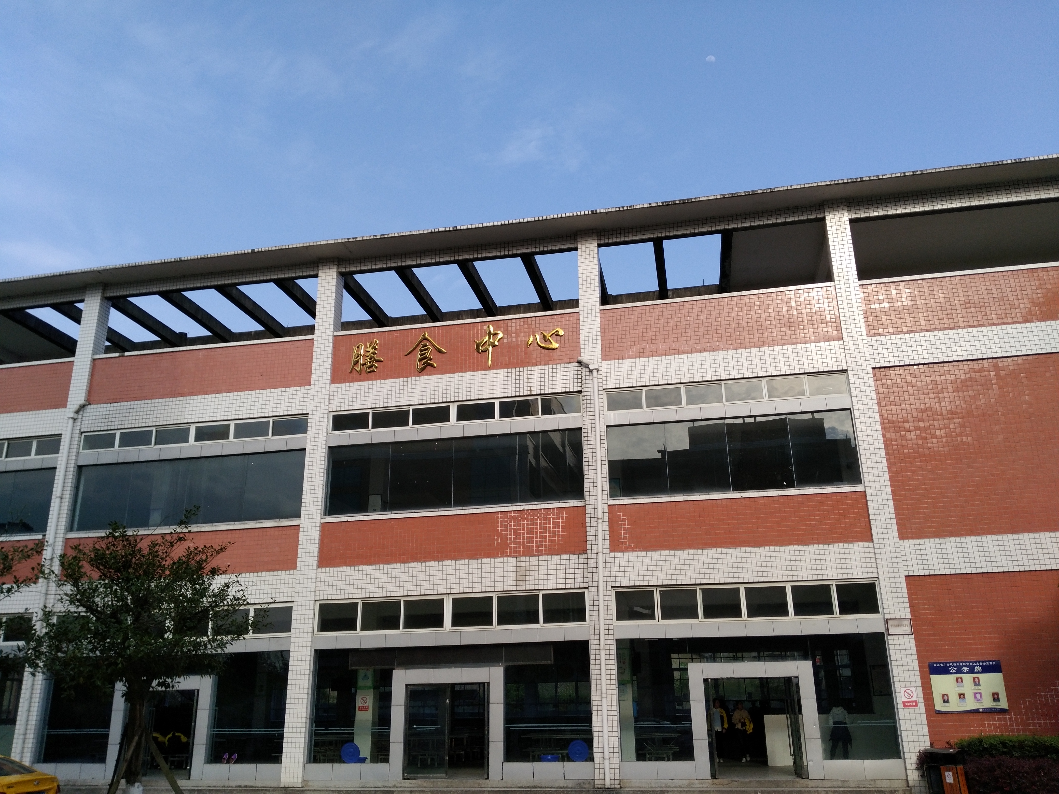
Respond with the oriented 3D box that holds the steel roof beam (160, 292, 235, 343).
[{"bbox_3d":[-10.504,-2.576,27.298,0.250,0.360,3.675,-5,-19,11],"label":"steel roof beam"}]

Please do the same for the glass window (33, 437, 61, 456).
[{"bbox_3d":[-13.957,1.438,24.808,0.830,0.513,0.080,-5,-19,10],"label":"glass window"}]

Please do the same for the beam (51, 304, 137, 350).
[{"bbox_3d":[-14.583,-2.422,28.782,0.322,0.354,4.264,-5,-19,10],"label":"beam"}]

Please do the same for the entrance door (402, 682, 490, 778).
[{"bbox_3d":[-1.953,7.804,20.016,1.989,2.067,0.100,-5,-19,11],"label":"entrance door"}]

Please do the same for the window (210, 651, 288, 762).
[{"bbox_3d":[-6.962,7.688,21.299,1.867,2.571,0.080,-5,-19,10],"label":"window"}]

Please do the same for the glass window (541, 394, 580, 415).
[{"bbox_3d":[0.815,0.199,22.246,1.040,0.480,0.100,-5,-19,10],"label":"glass window"}]

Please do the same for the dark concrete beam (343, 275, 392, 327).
[{"bbox_3d":[-5.164,-3.048,26.570,0.280,0.310,3.700,-5,-19,10],"label":"dark concrete beam"}]

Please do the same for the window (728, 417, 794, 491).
[{"bbox_3d":[5.583,1.369,20.782,1.447,1.728,0.080,-5,-19,10],"label":"window"}]

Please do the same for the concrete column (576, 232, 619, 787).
[{"bbox_3d":[1.705,2.126,21.403,0.556,13.921,0.540,-5,-19,10],"label":"concrete column"}]

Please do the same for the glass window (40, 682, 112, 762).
[{"bbox_3d":[-11.662,8.238,22.071,1.712,2.159,0.060,-5,-19,11],"label":"glass window"}]

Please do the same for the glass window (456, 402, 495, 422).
[{"bbox_3d":[-1.412,0.399,22.309,1.045,0.434,0.080,-5,-19,11],"label":"glass window"}]

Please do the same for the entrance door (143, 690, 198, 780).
[{"bbox_3d":[-9.355,8.491,21.596,2.030,2.100,0.100,-5,-19,10],"label":"entrance door"}]

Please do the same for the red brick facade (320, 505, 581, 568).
[{"bbox_3d":[-1.995,3.490,21.323,6.840,1.158,0.200,-5,-19,11],"label":"red brick facade"}]

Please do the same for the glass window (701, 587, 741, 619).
[{"bbox_3d":[4.433,4.772,19.805,0.898,0.680,0.100,-5,-19,11],"label":"glass window"}]

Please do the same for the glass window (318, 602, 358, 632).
[{"bbox_3d":[-4.821,5.561,21.597,1.040,0.730,0.100,-5,-19,10],"label":"glass window"}]

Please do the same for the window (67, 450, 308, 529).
[{"bbox_3d":[-9.431,2.587,23.562,6.881,1.889,0.080,-5,-19,10],"label":"window"}]

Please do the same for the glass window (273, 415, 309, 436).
[{"bbox_3d":[-6.593,0.797,23.579,1.036,0.517,0.083,-5,-19,10],"label":"glass window"}]

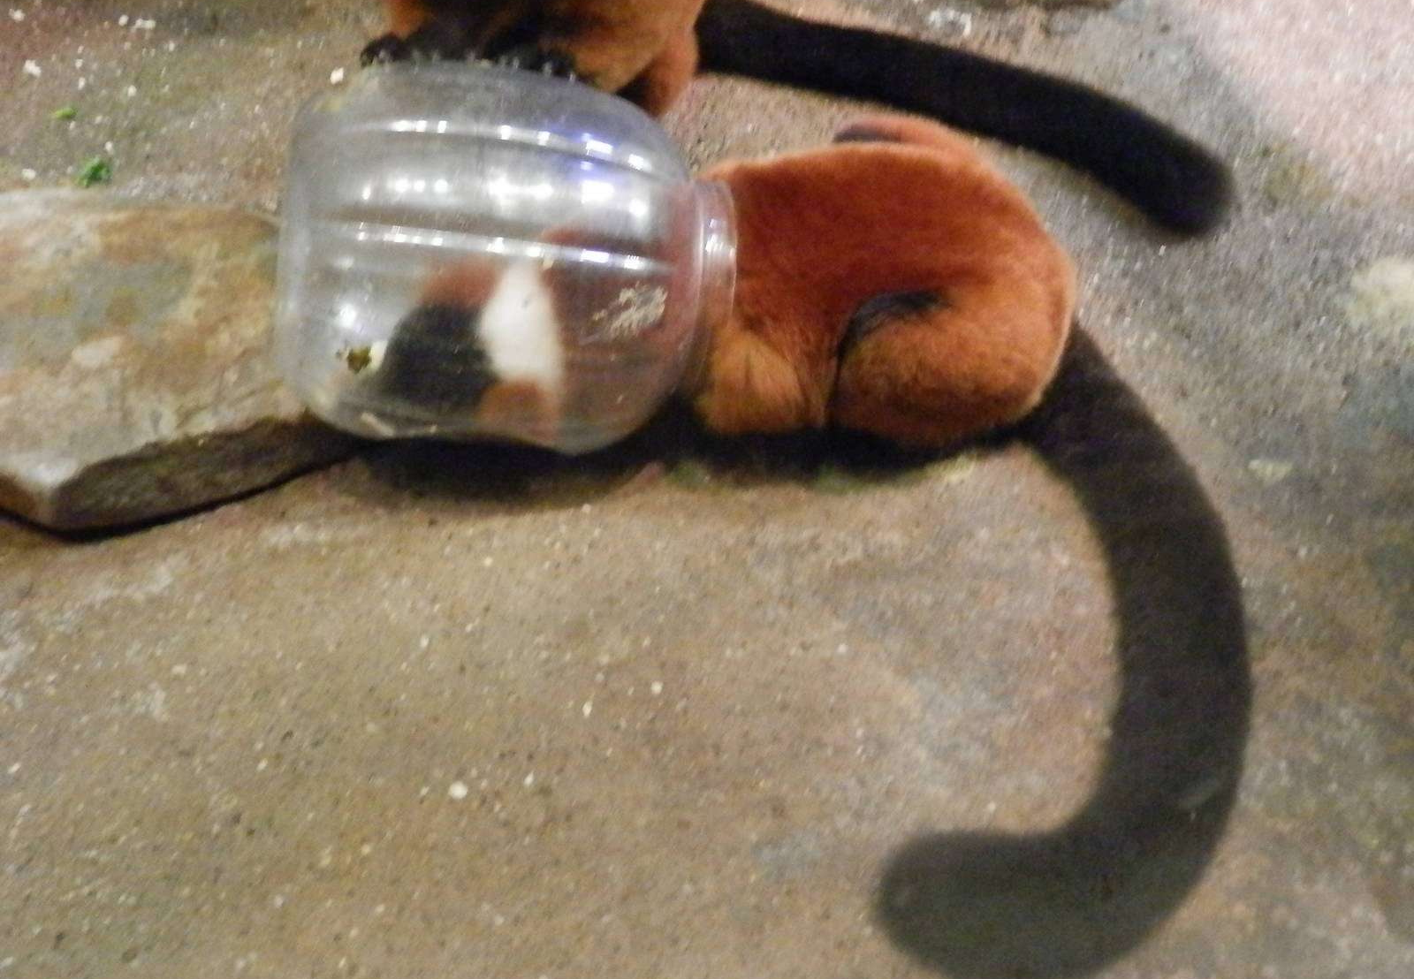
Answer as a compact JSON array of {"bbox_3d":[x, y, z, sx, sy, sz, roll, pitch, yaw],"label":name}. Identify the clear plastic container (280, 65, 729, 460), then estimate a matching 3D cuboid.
[{"bbox_3d":[-0.121,-0.140,0.830,0.270,0.231,0.231,5,45,-9],"label":"clear plastic container"}]

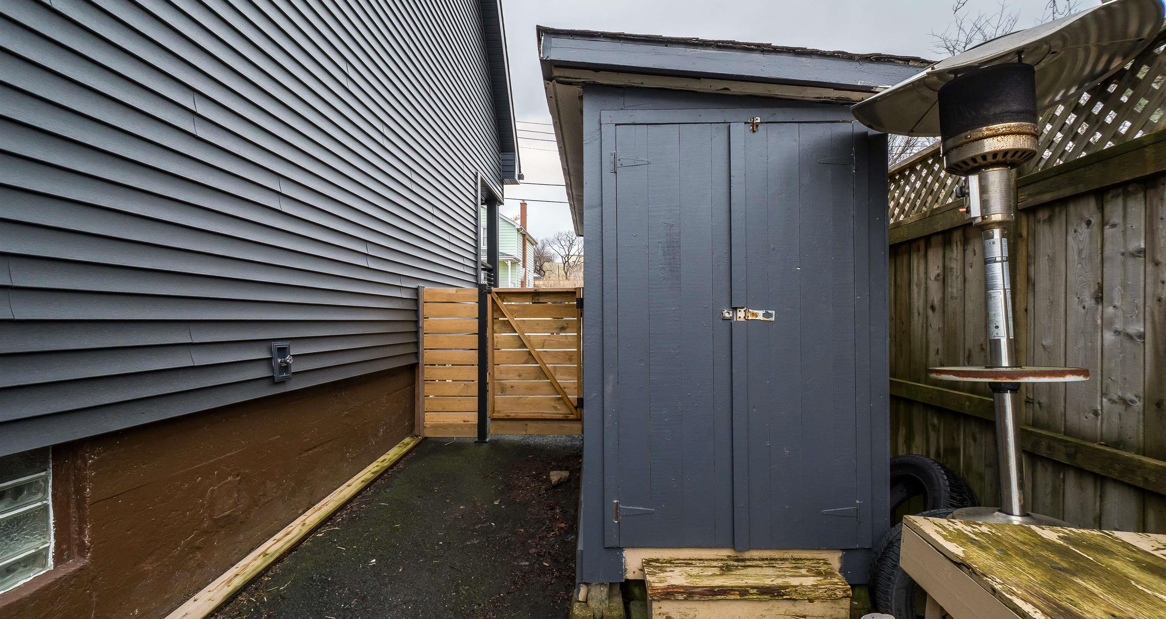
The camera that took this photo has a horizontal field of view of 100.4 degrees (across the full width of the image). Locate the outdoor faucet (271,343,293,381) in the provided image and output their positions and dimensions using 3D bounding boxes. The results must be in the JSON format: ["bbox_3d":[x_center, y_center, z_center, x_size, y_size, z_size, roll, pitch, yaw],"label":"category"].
[{"bbox_3d":[-1.650,0.294,2.706,0.080,0.215,0.125,0,-1,2],"label":"outdoor faucet"}]

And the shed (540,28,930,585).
[{"bbox_3d":[0.612,0.066,3.600,1.460,2.110,3.700,0,-1,1],"label":"shed"}]

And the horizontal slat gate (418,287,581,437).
[{"bbox_3d":[-0.790,0.512,4.750,1.620,1.460,0.090,0,-1,2],"label":"horizontal slat gate"}]

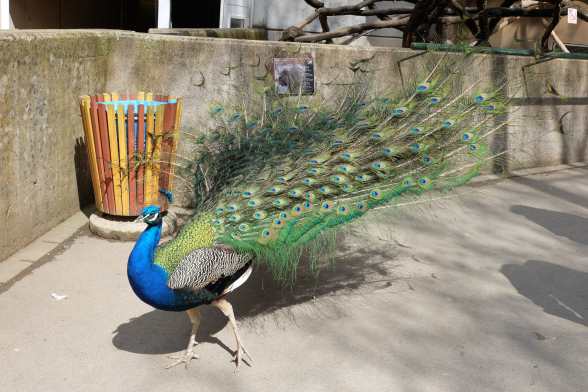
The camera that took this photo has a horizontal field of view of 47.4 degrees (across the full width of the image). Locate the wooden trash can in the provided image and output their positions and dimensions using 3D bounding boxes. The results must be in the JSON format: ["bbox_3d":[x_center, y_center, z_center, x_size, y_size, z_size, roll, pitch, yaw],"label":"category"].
[{"bbox_3d":[-1.031,-0.273,4.250,0.650,0.700,0.650,0,12,0],"label":"wooden trash can"}]

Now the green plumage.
[{"bbox_3d":[0.110,-0.130,2.820,1.200,0.820,1.600,-10,16,-39],"label":"green plumage"}]

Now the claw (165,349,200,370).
[{"bbox_3d":[-0.430,0.628,2.580,0.150,0.045,0.110,-11,17,-41],"label":"claw"}]

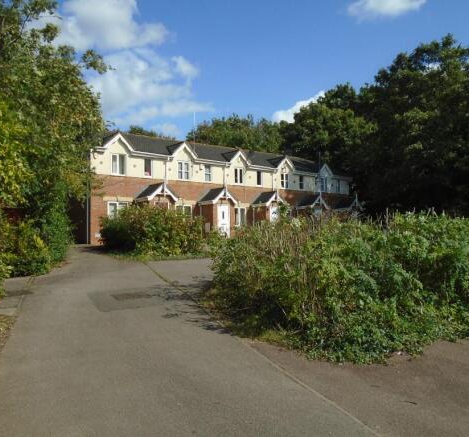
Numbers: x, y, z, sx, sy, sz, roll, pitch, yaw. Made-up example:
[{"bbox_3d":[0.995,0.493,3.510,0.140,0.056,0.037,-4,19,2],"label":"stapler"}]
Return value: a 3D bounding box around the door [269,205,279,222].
[{"bbox_3d":[2.750,0.280,29.200,0.920,2.070,0.080,1,-1,-37],"label":"door"}]

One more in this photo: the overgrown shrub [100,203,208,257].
[{"bbox_3d":[-3.430,0.400,18.300,4.500,2.050,3.000,0,-1,-9],"label":"overgrown shrub"}]

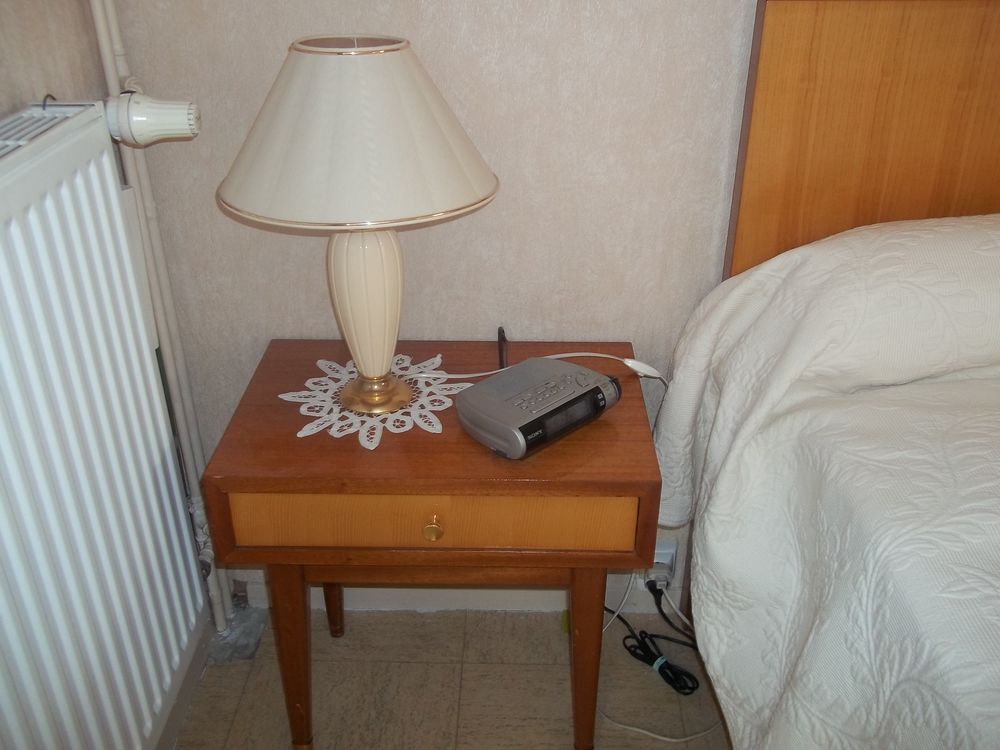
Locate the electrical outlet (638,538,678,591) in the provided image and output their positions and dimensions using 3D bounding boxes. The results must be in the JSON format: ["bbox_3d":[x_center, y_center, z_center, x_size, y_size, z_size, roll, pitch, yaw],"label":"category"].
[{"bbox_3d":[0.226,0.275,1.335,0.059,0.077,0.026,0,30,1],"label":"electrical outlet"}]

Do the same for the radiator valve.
[{"bbox_3d":[-0.321,-0.236,0.851,0.092,0.049,0.049,0,30,1],"label":"radiator valve"}]

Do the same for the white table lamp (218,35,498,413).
[{"bbox_3d":[-0.139,-0.141,0.958,0.277,0.381,0.277,0,30,1],"label":"white table lamp"}]

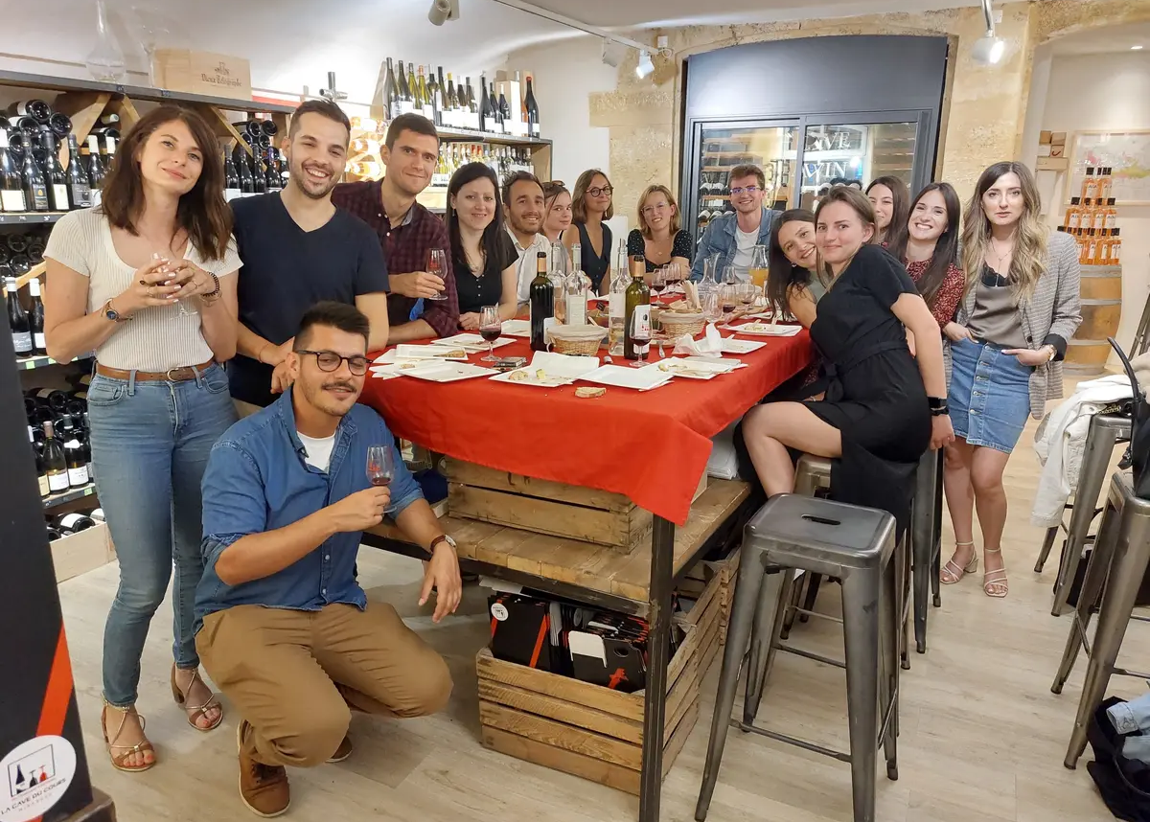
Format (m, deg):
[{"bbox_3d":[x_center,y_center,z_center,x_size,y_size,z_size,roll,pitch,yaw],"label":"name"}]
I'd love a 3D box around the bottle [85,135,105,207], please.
[{"bbox_3d":[-1.962,-0.983,3.419,0.078,0.288,0.078,8,16,27],"label":"bottle"}]

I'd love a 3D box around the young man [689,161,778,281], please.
[{"bbox_3d":[0.750,-0.418,3.860,0.560,1.380,0.580,6,16,17],"label":"young man"}]

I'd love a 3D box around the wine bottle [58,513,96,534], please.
[{"bbox_3d":[-2.190,0.472,3.562,0.300,0.082,0.082,8,16,27],"label":"wine bottle"}]

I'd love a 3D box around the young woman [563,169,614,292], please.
[{"bbox_3d":[0.170,-0.529,4.254,0.550,1.370,0.420,12,19,39],"label":"young woman"}]

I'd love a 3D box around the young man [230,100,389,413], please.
[{"bbox_3d":[-0.740,0.002,2.460,0.490,1.735,0.380,-6,16,-22],"label":"young man"}]

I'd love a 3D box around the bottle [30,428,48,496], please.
[{"bbox_3d":[-2.085,0.200,3.231,0.080,0.295,0.080,7,16,24],"label":"bottle"}]

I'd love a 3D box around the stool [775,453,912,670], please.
[{"bbox_3d":[0.822,0.493,2.526,0.420,0.755,0.420,7,16,26],"label":"stool"}]

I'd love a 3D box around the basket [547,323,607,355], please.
[{"bbox_3d":[0.005,-0.224,2.587,0.190,0.080,0.185,0,15,0],"label":"basket"}]

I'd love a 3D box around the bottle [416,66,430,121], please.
[{"bbox_3d":[-0.878,-1.867,4.922,0.076,0.336,0.076,8,16,27],"label":"bottle"}]

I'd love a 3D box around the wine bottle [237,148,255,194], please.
[{"bbox_3d":[-1.619,-1.147,4.088,0.078,0.287,0.078,8,16,27],"label":"wine bottle"}]

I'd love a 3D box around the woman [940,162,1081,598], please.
[{"bbox_3d":[1.692,-0.091,3.255,0.510,1.670,0.340,12,18,38],"label":"woman"}]

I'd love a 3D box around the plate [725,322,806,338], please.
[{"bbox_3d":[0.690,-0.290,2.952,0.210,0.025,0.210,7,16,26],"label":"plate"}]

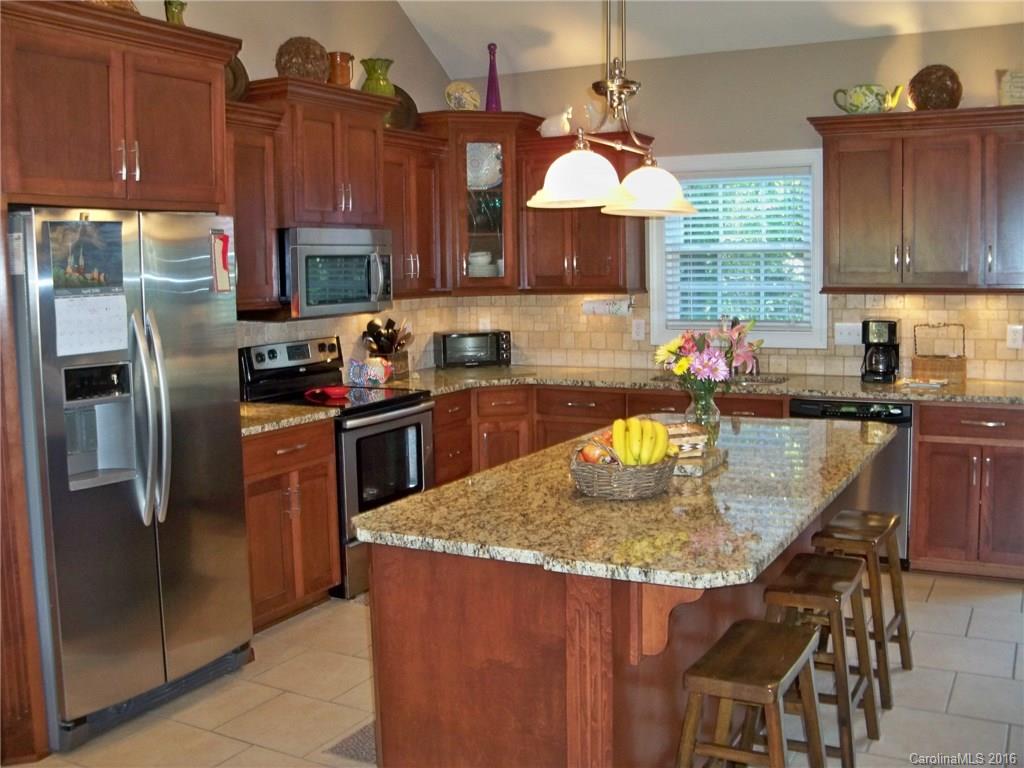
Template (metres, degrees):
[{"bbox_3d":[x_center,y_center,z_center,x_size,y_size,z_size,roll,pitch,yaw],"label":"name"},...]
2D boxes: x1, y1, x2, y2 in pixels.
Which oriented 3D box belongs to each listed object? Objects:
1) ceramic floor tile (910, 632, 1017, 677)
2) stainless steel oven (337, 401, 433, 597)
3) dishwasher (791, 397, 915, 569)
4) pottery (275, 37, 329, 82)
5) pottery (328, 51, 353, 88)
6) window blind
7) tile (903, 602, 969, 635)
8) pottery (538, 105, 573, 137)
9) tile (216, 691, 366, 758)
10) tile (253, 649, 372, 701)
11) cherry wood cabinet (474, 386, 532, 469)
[{"bbox_3d":[1.776,1.075,4.096,0.390,0.010,0.410,3,8,29],"label":"ceramic floor tile"},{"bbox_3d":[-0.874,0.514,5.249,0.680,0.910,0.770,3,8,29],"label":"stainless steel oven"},{"bbox_3d":[1.838,0.474,5.504,0.600,0.860,0.600,3,7,28],"label":"dishwasher"},{"bbox_3d":[-1.017,-1.551,5.002,0.250,0.245,0.250,-1,7,0],"label":"pottery"},{"bbox_3d":[-0.897,-1.624,5.419,0.135,0.220,0.135,-1,6,0],"label":"pottery"},{"bbox_3d":[1.314,-0.773,6.064,0.870,0.918,0.060,3,7,28],"label":"window blind"},{"bbox_3d":[1.794,1.022,4.541,0.395,0.010,0.395,3,7,28],"label":"tile"},{"bbox_3d":[0.262,-1.589,6.242,0.180,0.190,0.130,3,7,28],"label":"pottery"},{"bbox_3d":[-0.747,1.171,3.567,0.395,0.010,0.395,3,7,28],"label":"tile"},{"bbox_3d":[-0.742,1.119,3.992,0.398,0.010,0.367,3,8,29],"label":"tile"},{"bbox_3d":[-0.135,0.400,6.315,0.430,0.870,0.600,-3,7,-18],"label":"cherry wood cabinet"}]

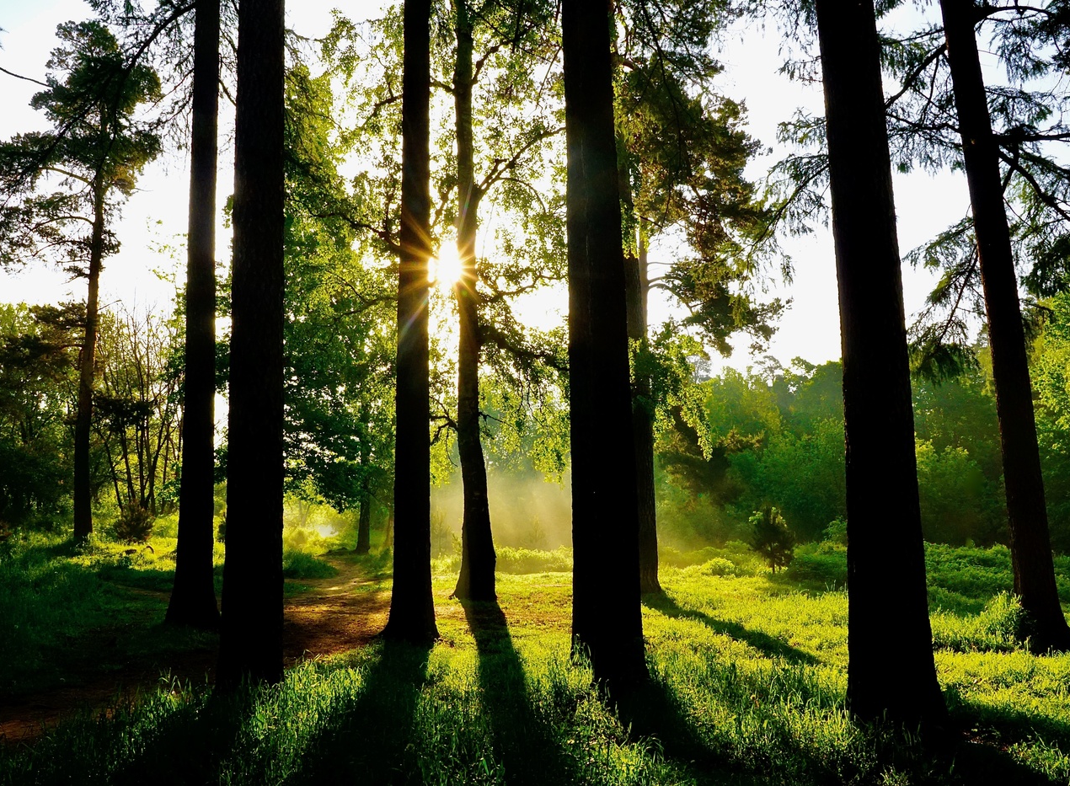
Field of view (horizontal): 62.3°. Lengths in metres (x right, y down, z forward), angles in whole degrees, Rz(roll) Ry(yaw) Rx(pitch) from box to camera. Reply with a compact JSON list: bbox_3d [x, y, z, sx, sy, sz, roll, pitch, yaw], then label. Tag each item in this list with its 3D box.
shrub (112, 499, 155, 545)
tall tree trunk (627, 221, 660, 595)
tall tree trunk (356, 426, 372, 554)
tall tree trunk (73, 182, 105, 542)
[{"bbox_3d":[-12.469,4.014,27.582,1.300,1.270,1.250,0,-7,0],"label":"shrub"},{"bbox_3d":[1.991,0.184,16.970,0.520,7.220,0.520,0,-7,0],"label":"tall tree trunk"},{"bbox_3d":[-5.719,3.253,29.779,0.470,4.290,0.470,0,-7,0],"label":"tall tree trunk"},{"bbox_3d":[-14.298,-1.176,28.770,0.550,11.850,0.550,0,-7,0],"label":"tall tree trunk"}]

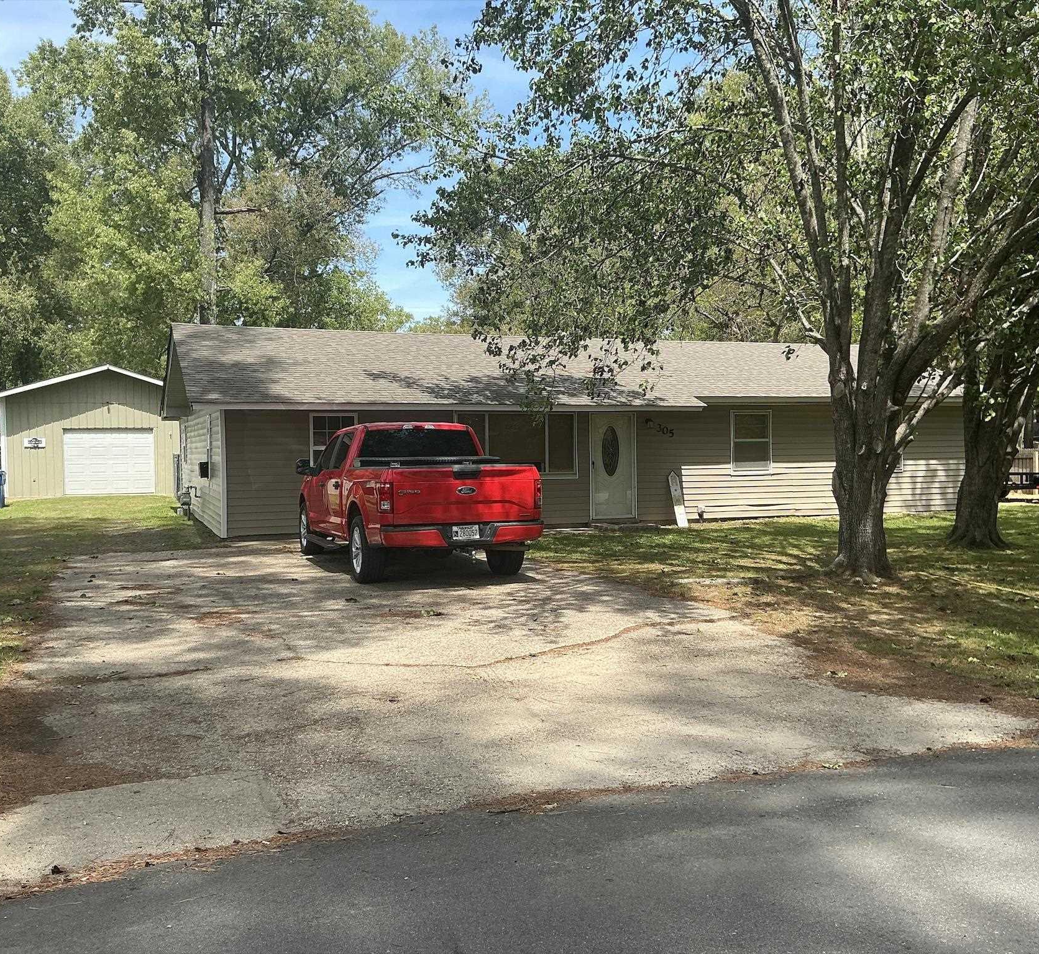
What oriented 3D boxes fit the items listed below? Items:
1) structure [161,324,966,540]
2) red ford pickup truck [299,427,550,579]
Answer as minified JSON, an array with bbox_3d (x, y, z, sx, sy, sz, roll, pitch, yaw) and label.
[{"bbox_3d":[0.937,-1.214,23.765,16.895,4.080,9.490,-1,2,-21],"label":"structure"},{"bbox_3d":[-1.611,0.228,13.946,2.150,1.940,5.890,-1,2,-21],"label":"red ford pickup truck"}]

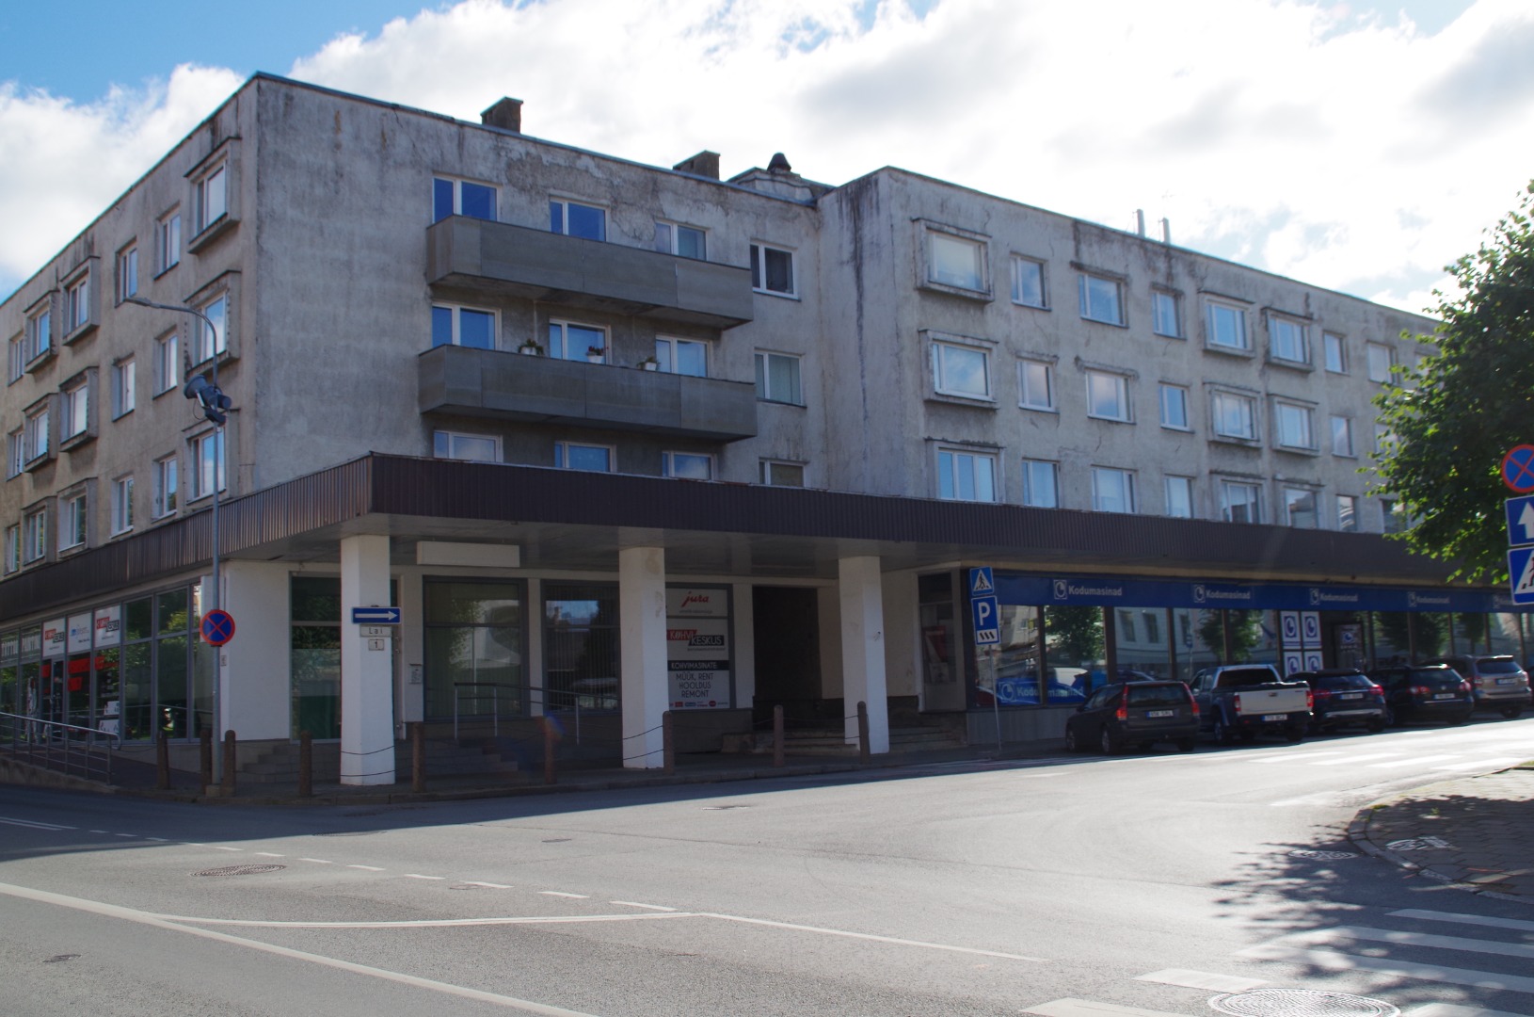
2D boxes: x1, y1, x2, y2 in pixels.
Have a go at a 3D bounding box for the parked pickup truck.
[{"bbox_3d":[10.545,4.411,34.666,1.800,1.740,5.000,-2,-7,-2],"label":"parked pickup truck"}]

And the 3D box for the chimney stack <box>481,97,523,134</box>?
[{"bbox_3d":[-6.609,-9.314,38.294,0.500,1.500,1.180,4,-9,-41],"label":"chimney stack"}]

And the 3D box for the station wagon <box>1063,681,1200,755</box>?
[{"bbox_3d":[7.634,4.448,32.661,1.820,1.480,4.710,-2,-7,-3],"label":"station wagon"}]

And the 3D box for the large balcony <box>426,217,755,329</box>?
[{"bbox_3d":[-3.877,-5.351,35.515,8.248,1.278,1.180,4,-9,-41],"label":"large balcony"}]

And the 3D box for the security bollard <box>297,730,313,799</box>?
[{"bbox_3d":[-7.343,4.073,24.400,0.200,1.090,0.200,4,-9,-41],"label":"security bollard"}]

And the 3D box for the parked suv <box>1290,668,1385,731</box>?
[{"bbox_3d":[13.483,4.782,37.930,1.810,1.500,4.420,-2,-7,-2],"label":"parked suv"}]

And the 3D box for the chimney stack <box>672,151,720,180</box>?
[{"bbox_3d":[-1.910,-8.907,42.474,0.520,1.500,1.440,4,-9,-41],"label":"chimney stack"}]

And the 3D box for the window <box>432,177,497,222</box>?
[{"bbox_3d":[-6.669,-6.601,34.218,1.671,1.347,0.140,4,-9,-41],"label":"window"}]

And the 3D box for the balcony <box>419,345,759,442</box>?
[{"bbox_3d":[-3.857,-2.512,35.072,8.455,1.298,1.180,4,-9,-41],"label":"balcony"}]

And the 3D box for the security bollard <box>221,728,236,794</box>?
[{"bbox_3d":[-8.946,4.243,25.500,0.200,1.090,0.200,4,-9,-41],"label":"security bollard"}]

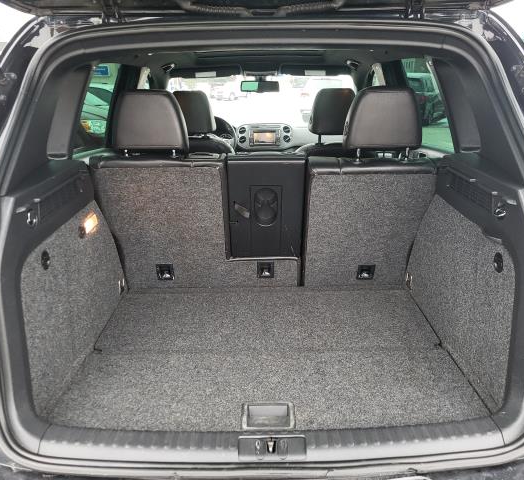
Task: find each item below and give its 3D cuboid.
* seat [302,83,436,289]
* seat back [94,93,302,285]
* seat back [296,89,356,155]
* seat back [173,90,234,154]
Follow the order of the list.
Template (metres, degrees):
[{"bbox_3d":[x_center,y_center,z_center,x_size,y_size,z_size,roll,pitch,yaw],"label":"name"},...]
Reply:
[{"bbox_3d":[0.360,-0.132,1.687,0.425,0.770,0.370,-1,18,0],"label":"seat"},{"bbox_3d":[-0.206,-0.125,1.691,0.694,0.765,0.370,-1,18,0],"label":"seat back"},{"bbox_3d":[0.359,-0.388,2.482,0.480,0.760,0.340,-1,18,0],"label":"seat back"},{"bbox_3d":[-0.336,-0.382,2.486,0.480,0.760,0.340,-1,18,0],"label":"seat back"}]

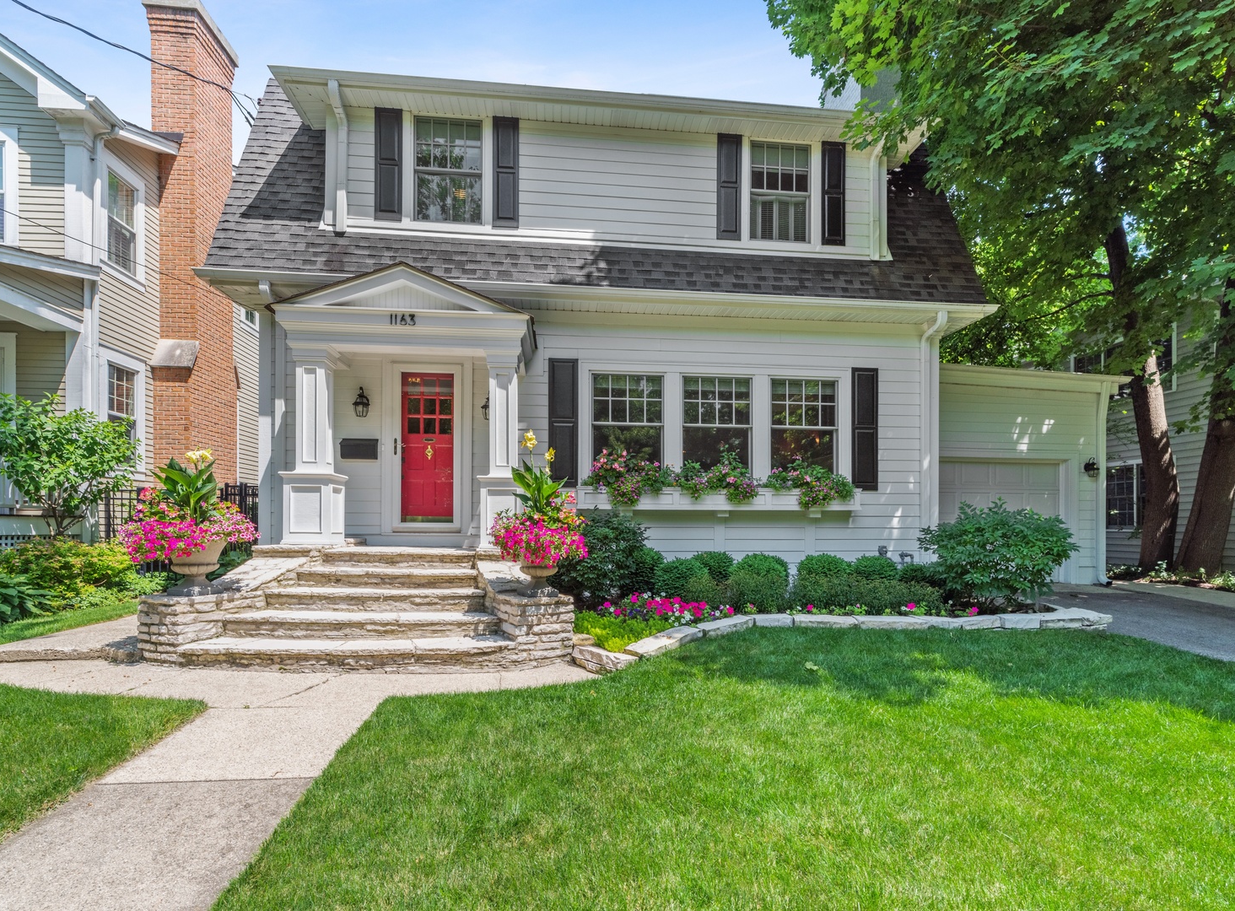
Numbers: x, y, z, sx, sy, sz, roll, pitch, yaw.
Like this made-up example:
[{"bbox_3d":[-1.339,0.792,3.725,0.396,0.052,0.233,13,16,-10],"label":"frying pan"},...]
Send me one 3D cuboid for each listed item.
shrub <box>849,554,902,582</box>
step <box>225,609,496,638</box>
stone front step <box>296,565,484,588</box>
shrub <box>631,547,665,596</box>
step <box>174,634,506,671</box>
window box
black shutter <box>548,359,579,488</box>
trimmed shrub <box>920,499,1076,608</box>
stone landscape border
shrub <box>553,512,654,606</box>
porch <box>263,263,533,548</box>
[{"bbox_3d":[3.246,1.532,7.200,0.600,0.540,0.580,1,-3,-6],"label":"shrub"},{"bbox_3d":[-2.150,1.460,4.930,2.260,0.165,0.400,1,-3,-3],"label":"step"},{"bbox_3d":[-2.219,1.208,5.649,1.780,0.155,0.460,0,-3,-3],"label":"stone front step"},{"bbox_3d":[0.315,1.432,6.850,0.520,0.660,0.520,1,-3,-6],"label":"shrub"},{"bbox_3d":[-2.130,1.610,4.620,2.600,0.200,0.450,1,-3,-3],"label":"step"},{"bbox_3d":[1.340,0.604,7.520,3.760,0.380,0.280,0,-3,-6],"label":"window box"},{"bbox_3d":[-0.694,-0.413,7.277,0.377,1.640,0.050,0,-1,-6],"label":"black shutter"},{"bbox_3d":[4.612,1.210,6.900,1.700,1.300,1.450,1,-3,-6],"label":"trimmed shrub"},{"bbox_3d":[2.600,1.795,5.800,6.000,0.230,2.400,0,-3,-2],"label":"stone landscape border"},{"bbox_3d":[-0.146,1.188,6.500,1.180,1.120,1.080,0,-3,-6],"label":"shrub"},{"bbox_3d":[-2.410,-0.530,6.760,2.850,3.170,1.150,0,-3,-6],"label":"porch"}]

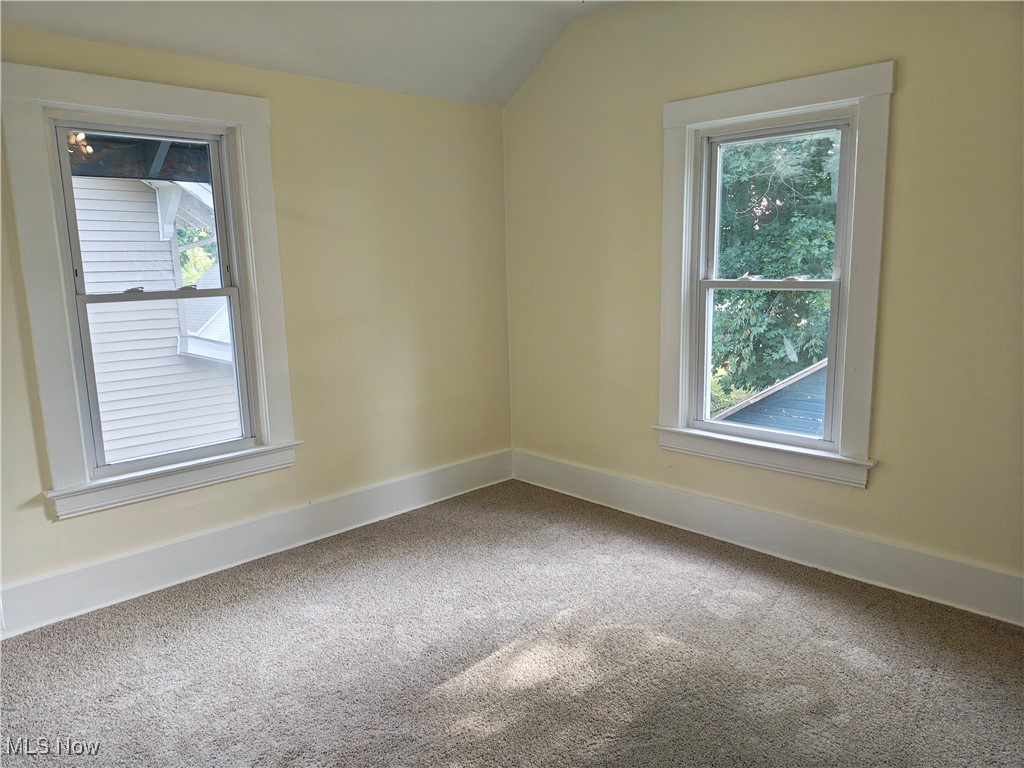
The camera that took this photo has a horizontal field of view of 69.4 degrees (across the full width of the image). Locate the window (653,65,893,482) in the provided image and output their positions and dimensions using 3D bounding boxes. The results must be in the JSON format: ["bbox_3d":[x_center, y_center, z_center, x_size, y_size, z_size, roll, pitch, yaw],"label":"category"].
[{"bbox_3d":[1.137,-0.457,3.382,0.120,1.723,1.087,-11,14,-43],"label":"window"}]

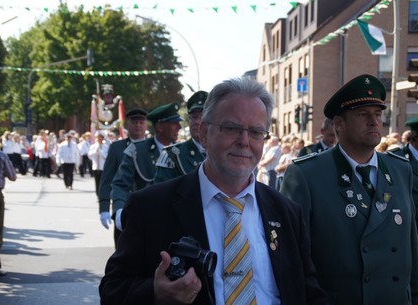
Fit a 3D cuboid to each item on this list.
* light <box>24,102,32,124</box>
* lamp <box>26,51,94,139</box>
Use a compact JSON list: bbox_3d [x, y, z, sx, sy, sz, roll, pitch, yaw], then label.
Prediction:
[{"bbox_3d":[-8.287,-1.784,35.000,0.320,0.980,0.360,2,1,-6],"label":"light"},{"bbox_3d":[-6.942,-1.949,35.300,3.300,5.650,0.450,2,1,18],"label":"lamp"}]

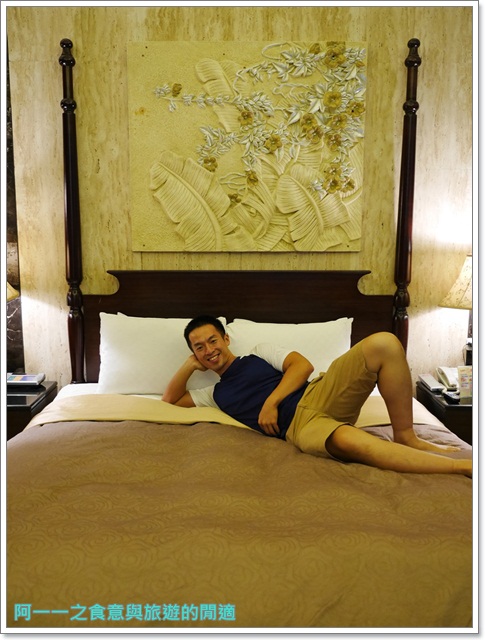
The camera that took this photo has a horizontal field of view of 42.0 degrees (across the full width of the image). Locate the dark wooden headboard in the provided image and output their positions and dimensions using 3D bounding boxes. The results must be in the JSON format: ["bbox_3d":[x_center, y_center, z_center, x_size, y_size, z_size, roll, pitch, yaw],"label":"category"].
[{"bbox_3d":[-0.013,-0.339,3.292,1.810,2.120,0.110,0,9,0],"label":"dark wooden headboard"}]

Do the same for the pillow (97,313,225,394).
[{"bbox_3d":[-0.405,0.169,3.186,0.650,0.430,0.170,0,-6,0],"label":"pillow"}]

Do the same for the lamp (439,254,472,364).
[{"bbox_3d":[1.205,0.031,3.194,0.430,0.720,0.430,0,9,0],"label":"lamp"}]

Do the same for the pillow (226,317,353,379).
[{"bbox_3d":[0.240,0.179,3.187,0.640,0.430,0.170,0,-6,0],"label":"pillow"}]

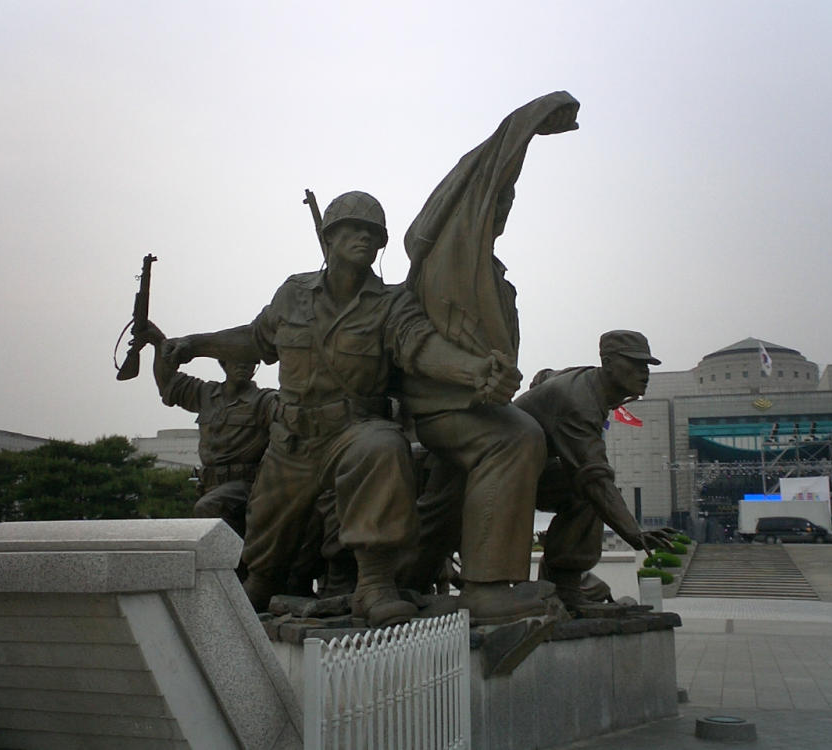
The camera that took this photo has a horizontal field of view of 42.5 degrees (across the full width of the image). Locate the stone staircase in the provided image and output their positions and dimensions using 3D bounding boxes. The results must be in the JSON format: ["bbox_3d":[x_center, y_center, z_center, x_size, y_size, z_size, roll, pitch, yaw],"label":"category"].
[{"bbox_3d":[17.901,10.375,58.631,5.530,2.670,32.400,-3,-10,16],"label":"stone staircase"}]

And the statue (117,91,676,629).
[{"bbox_3d":[-0.500,0.032,10.752,5.600,4.700,3.400,-5,-11,28],"label":"statue"}]

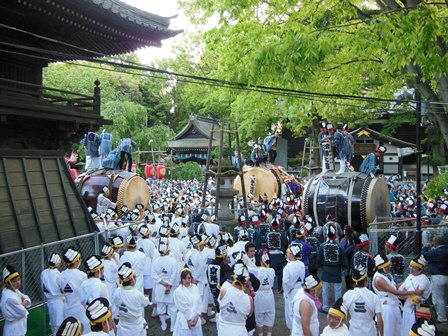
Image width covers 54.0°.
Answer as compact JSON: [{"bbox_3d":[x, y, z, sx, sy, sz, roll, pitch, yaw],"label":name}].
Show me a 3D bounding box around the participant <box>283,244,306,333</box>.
[{"bbox_3d":[1.250,2.180,7.800,0.380,1.670,0.470,1,1,41],"label":"participant"}]

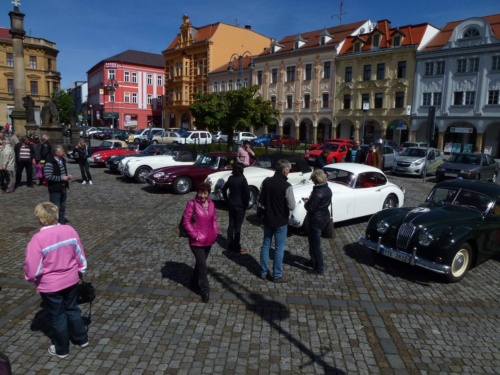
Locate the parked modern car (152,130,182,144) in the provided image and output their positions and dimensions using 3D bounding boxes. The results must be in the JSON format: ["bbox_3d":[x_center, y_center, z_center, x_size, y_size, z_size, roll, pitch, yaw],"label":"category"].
[{"bbox_3d":[-8.778,-5.358,37.476,4.050,1.400,1.620,1,10,-1],"label":"parked modern car"}]

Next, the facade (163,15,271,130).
[{"bbox_3d":[-6.702,-21.760,71.910,15.000,21.500,16.500,11,14,42],"label":"facade"}]

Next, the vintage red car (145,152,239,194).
[{"bbox_3d":[-1.710,-0.588,13.498,4.450,1.240,1.660,-5,11,-32],"label":"vintage red car"}]

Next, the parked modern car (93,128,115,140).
[{"bbox_3d":[-16.606,-6.511,42.151,1.720,1.420,4.300,7,12,27],"label":"parked modern car"}]

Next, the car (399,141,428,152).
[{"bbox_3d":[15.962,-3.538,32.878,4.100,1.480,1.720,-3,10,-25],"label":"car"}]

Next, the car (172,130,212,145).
[{"bbox_3d":[-5.872,-5.325,36.676,3.800,1.500,1.650,-7,13,-41],"label":"car"}]

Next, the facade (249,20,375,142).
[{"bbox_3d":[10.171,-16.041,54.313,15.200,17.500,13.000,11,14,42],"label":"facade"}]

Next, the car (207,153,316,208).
[{"bbox_3d":[0.845,-0.286,10.832,4.480,1.370,1.640,-6,13,-34],"label":"car"}]

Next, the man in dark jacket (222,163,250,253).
[{"bbox_3d":[-0.216,0.364,6.386,0.500,1.656,0.360,6,11,24],"label":"man in dark jacket"}]

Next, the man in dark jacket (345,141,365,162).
[{"bbox_3d":[4.730,-1.205,15.712,0.580,1.773,0.360,7,11,26],"label":"man in dark jacket"}]

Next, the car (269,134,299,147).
[{"bbox_3d":[3.835,-4.676,34.865,1.680,1.420,3.950,11,14,41],"label":"car"}]

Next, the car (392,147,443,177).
[{"bbox_3d":[9.461,-1.654,19.475,1.600,1.520,3.650,10,13,42],"label":"car"}]

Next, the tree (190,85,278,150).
[{"bbox_3d":[-1.415,-5.971,29.846,7.400,5.500,7.000,2,10,0],"label":"tree"}]

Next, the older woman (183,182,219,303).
[{"bbox_3d":[-0.654,0.720,4.688,0.500,1.600,0.360,-1,10,-15],"label":"older woman"}]

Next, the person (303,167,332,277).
[{"bbox_3d":[1.070,0.560,5.420,0.430,1.670,0.500,8,12,32],"label":"person"}]

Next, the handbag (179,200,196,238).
[{"bbox_3d":[-0.833,0.430,4.656,0.140,0.440,0.300,-3,11,-25],"label":"handbag"}]

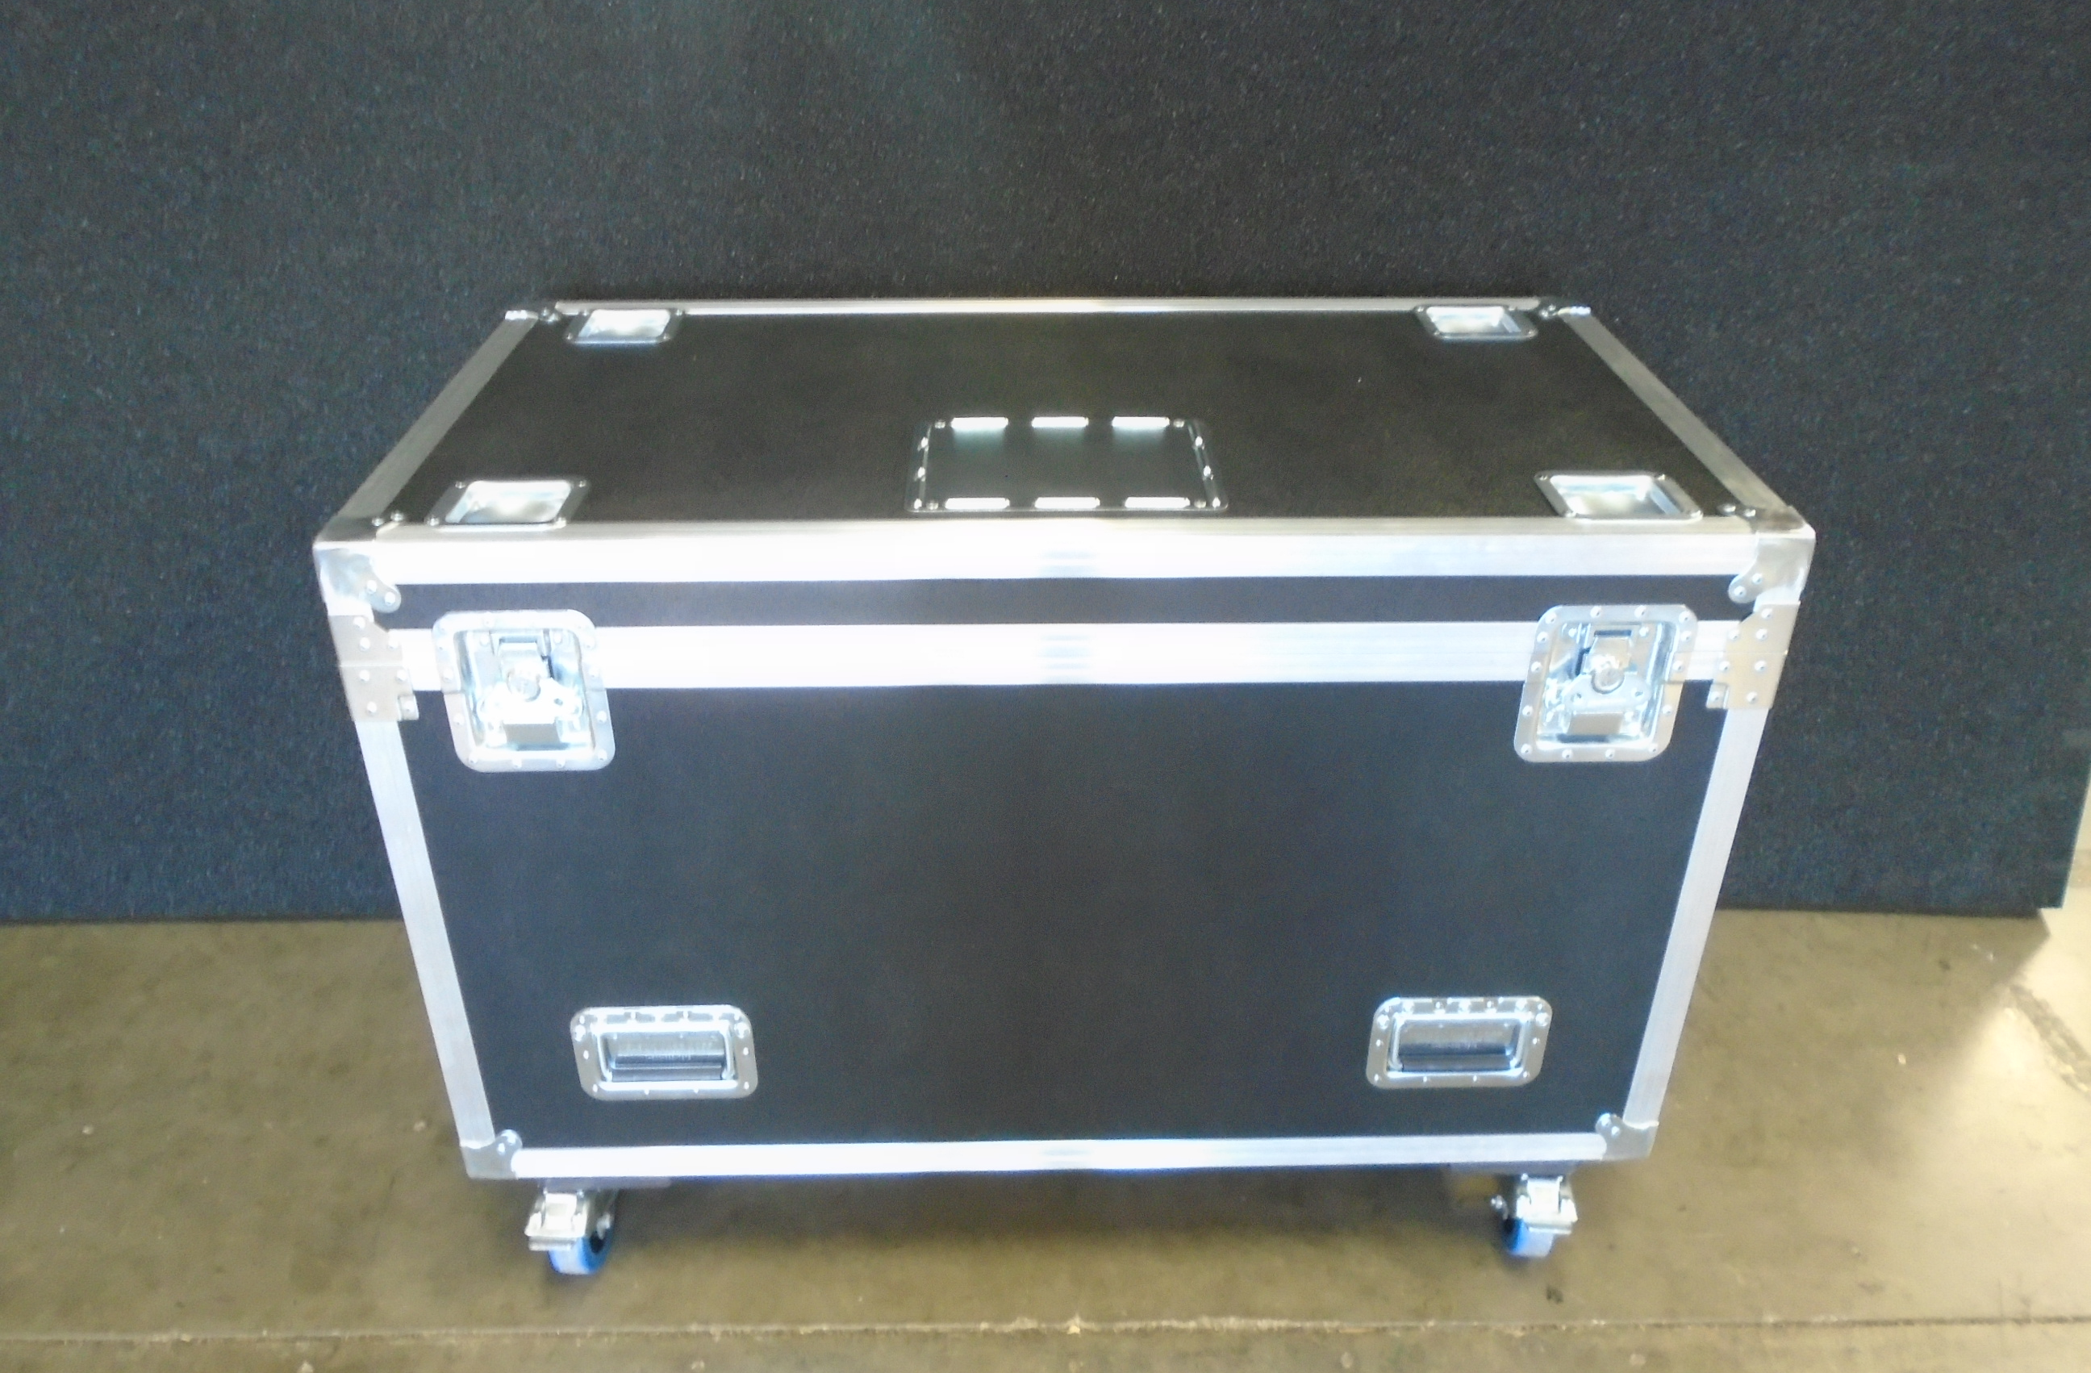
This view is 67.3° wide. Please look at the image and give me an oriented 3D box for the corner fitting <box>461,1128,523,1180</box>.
[{"bbox_3d":[-0.456,0.374,1.319,0.054,0.059,0.055,0,30,-1],"label":"corner fitting"}]

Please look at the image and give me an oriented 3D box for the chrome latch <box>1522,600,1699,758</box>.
[{"bbox_3d":[0.389,-0.004,1.099,0.113,0.127,0.021,0,30,-1],"label":"chrome latch"}]

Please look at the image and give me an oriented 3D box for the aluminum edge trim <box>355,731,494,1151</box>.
[{"bbox_3d":[-0.464,0.201,1.206,0.030,0.431,0.030,0,30,-1],"label":"aluminum edge trim"}]

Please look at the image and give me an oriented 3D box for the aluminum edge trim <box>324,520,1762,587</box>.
[{"bbox_3d":[0.012,-0.091,1.047,0.958,0.032,0.032,0,30,-1],"label":"aluminum edge trim"}]

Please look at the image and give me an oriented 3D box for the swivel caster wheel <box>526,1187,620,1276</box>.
[{"bbox_3d":[-0.481,0.517,1.577,0.085,0.138,0.142,-1,31,-1],"label":"swivel caster wheel"}]

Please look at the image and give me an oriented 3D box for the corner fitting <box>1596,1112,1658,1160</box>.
[{"bbox_3d":[0.485,0.366,1.340,0.055,0.057,0.055,0,30,-1],"label":"corner fitting"}]

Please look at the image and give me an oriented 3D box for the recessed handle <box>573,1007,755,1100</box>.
[{"bbox_3d":[-0.301,0.287,1.255,0.144,0.099,0.026,0,30,-1],"label":"recessed handle"}]

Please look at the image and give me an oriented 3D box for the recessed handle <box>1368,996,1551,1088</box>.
[{"bbox_3d":[0.332,0.282,1.270,0.143,0.099,0.026,0,30,-1],"label":"recessed handle"}]

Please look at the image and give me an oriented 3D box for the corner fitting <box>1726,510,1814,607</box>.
[{"bbox_3d":[0.485,-0.091,1.073,0.053,0.056,0.056,0,30,-1],"label":"corner fitting"}]

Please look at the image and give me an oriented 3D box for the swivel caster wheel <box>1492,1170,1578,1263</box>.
[{"bbox_3d":[0.499,0.509,1.599,0.085,0.138,0.142,-1,31,-1],"label":"swivel caster wheel"}]

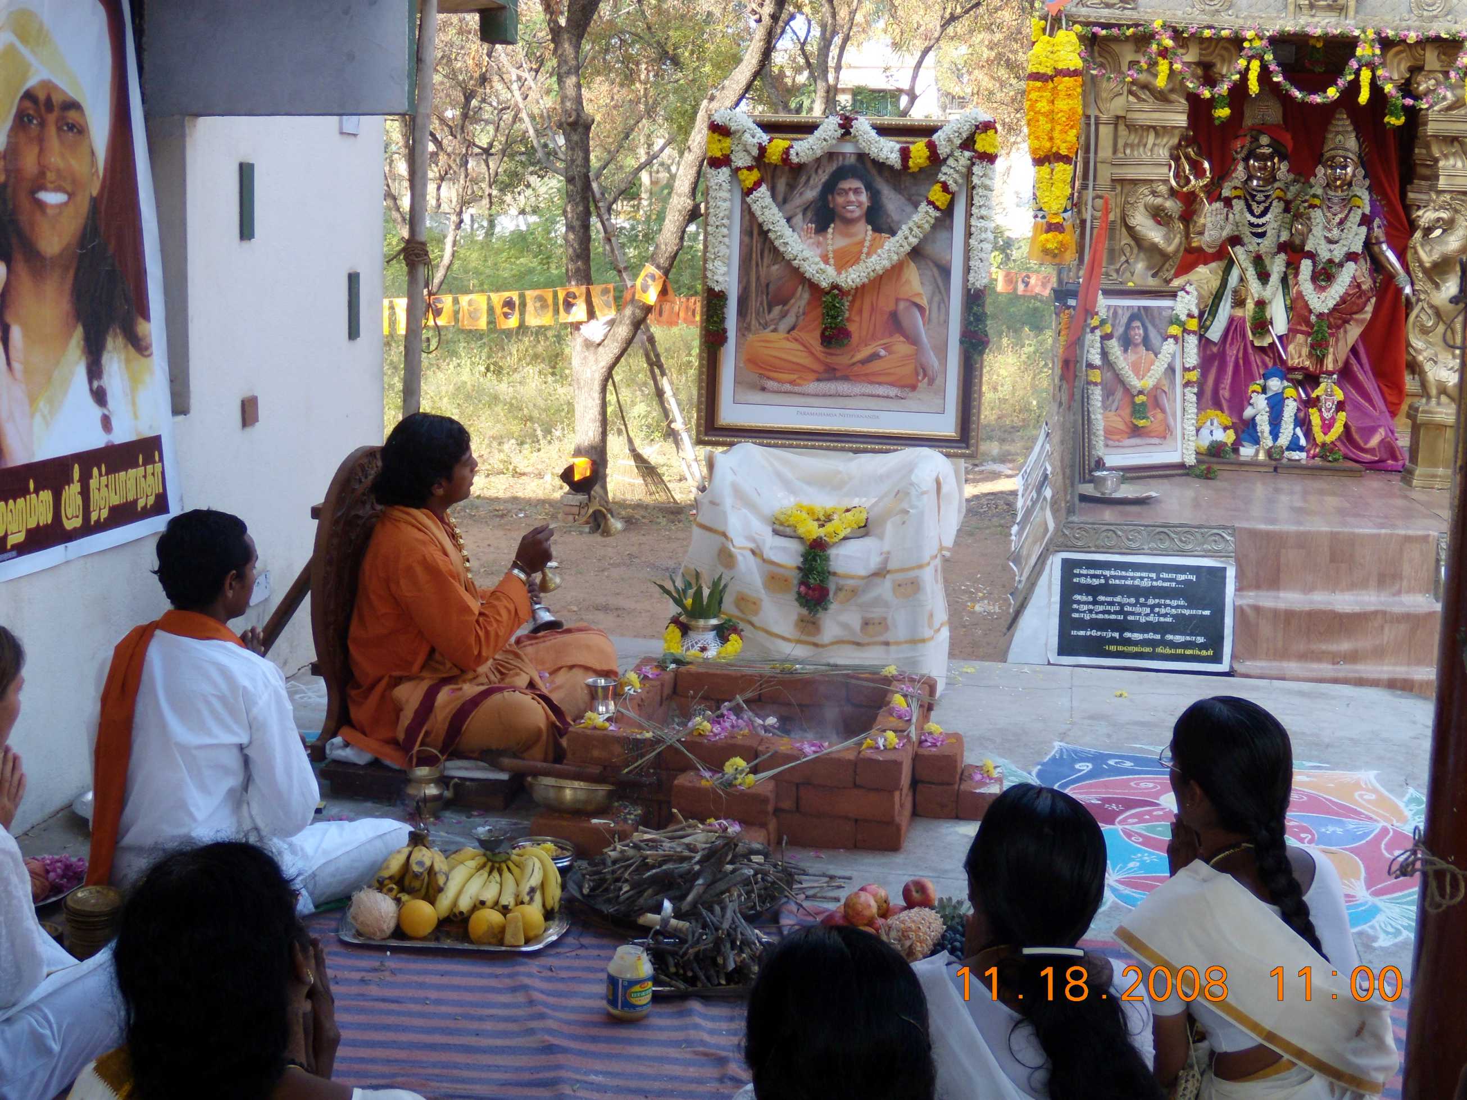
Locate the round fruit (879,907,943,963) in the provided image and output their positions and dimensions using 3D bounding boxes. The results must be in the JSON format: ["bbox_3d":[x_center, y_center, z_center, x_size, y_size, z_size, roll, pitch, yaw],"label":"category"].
[{"bbox_3d":[0.328,0.707,3.286,0.115,0.110,0.130,1,10,0],"label":"round fruit"}]

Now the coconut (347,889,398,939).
[{"bbox_3d":[-0.677,0.686,3.337,0.096,0.096,0.096,1,10,0],"label":"coconut"}]

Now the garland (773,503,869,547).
[{"bbox_3d":[0.261,-0.073,5.290,0.285,0.090,0.220,3,10,10],"label":"garland"}]

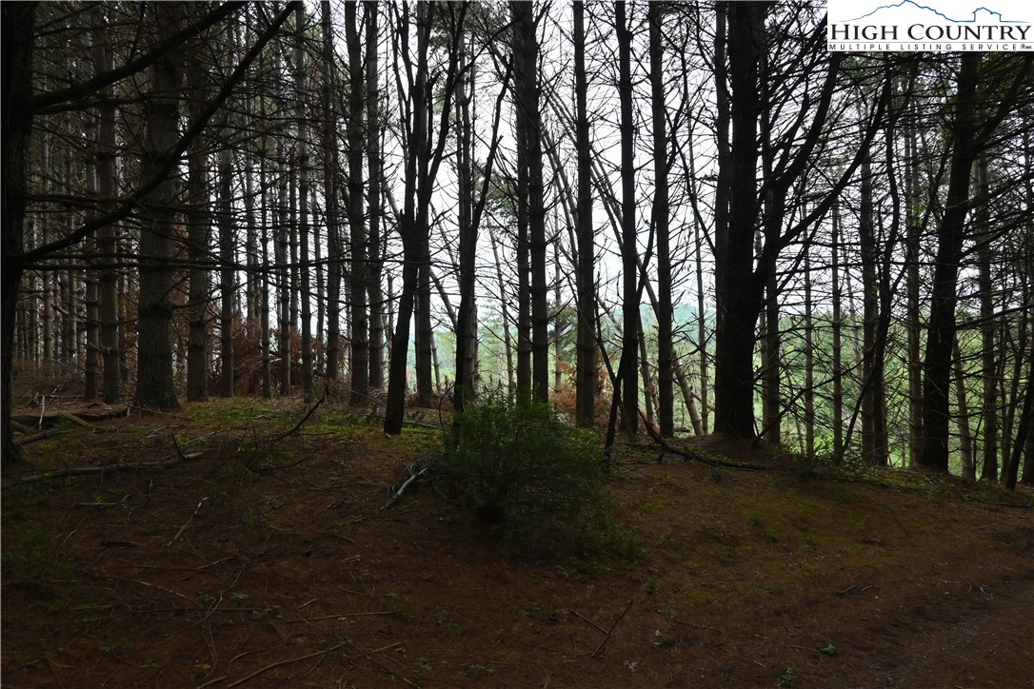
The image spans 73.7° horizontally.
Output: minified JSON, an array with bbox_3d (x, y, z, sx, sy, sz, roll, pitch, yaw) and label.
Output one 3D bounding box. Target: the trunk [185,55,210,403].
[{"bbox_3d":[-5.237,-1.881,11.300,0.350,5.700,0.350,-1,1,0],"label":"trunk"}]

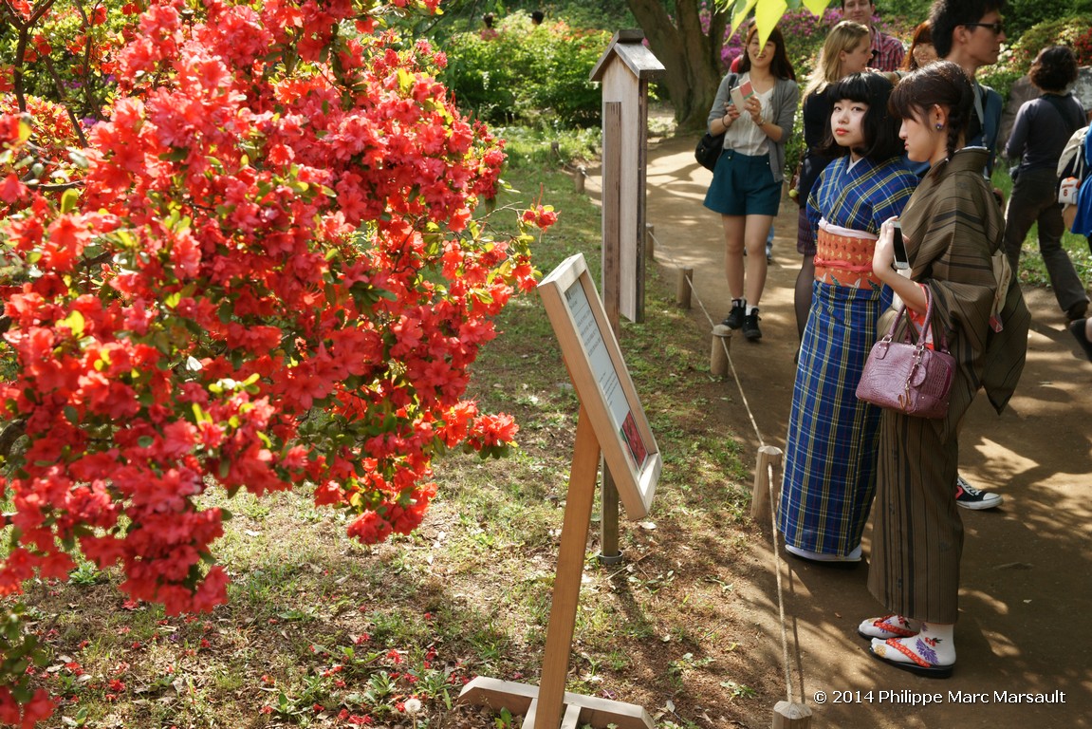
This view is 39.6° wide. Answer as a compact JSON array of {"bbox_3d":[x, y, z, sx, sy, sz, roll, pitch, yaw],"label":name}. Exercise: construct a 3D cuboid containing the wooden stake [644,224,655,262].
[{"bbox_3d":[0.700,-0.825,10.299,0.080,0.240,0.080,0,14,0],"label":"wooden stake"}]

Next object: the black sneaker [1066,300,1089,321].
[{"bbox_3d":[2.890,-0.271,8.158,0.095,0.110,0.260,-2,-14,-10],"label":"black sneaker"}]

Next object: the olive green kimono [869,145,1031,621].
[{"bbox_3d":[1.075,0.077,3.998,0.420,1.300,0.520,6,15,24],"label":"olive green kimono"}]

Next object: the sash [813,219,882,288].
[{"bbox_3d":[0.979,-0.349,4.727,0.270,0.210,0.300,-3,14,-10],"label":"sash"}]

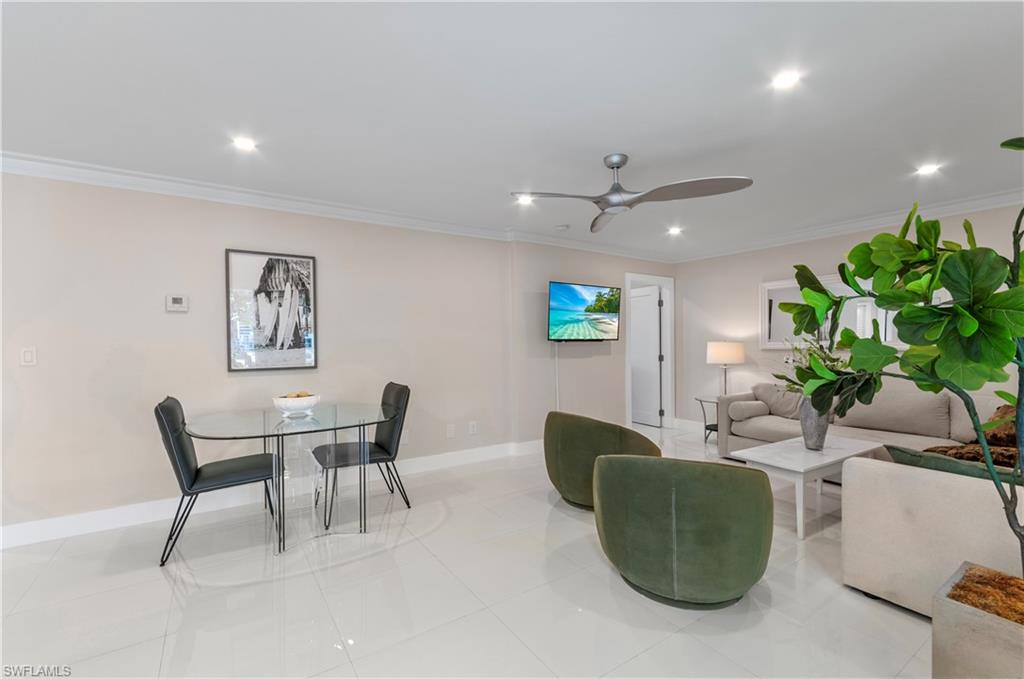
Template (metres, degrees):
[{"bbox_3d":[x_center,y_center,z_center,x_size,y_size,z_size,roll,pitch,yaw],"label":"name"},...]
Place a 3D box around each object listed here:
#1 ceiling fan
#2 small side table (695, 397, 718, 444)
[{"bbox_3d":[0.674,-0.997,2.873,1.400,0.375,1.300,-1,0,0],"label":"ceiling fan"},{"bbox_3d":[2.538,0.979,5.091,0.500,0.520,0.500,-1,0,-32],"label":"small side table"}]

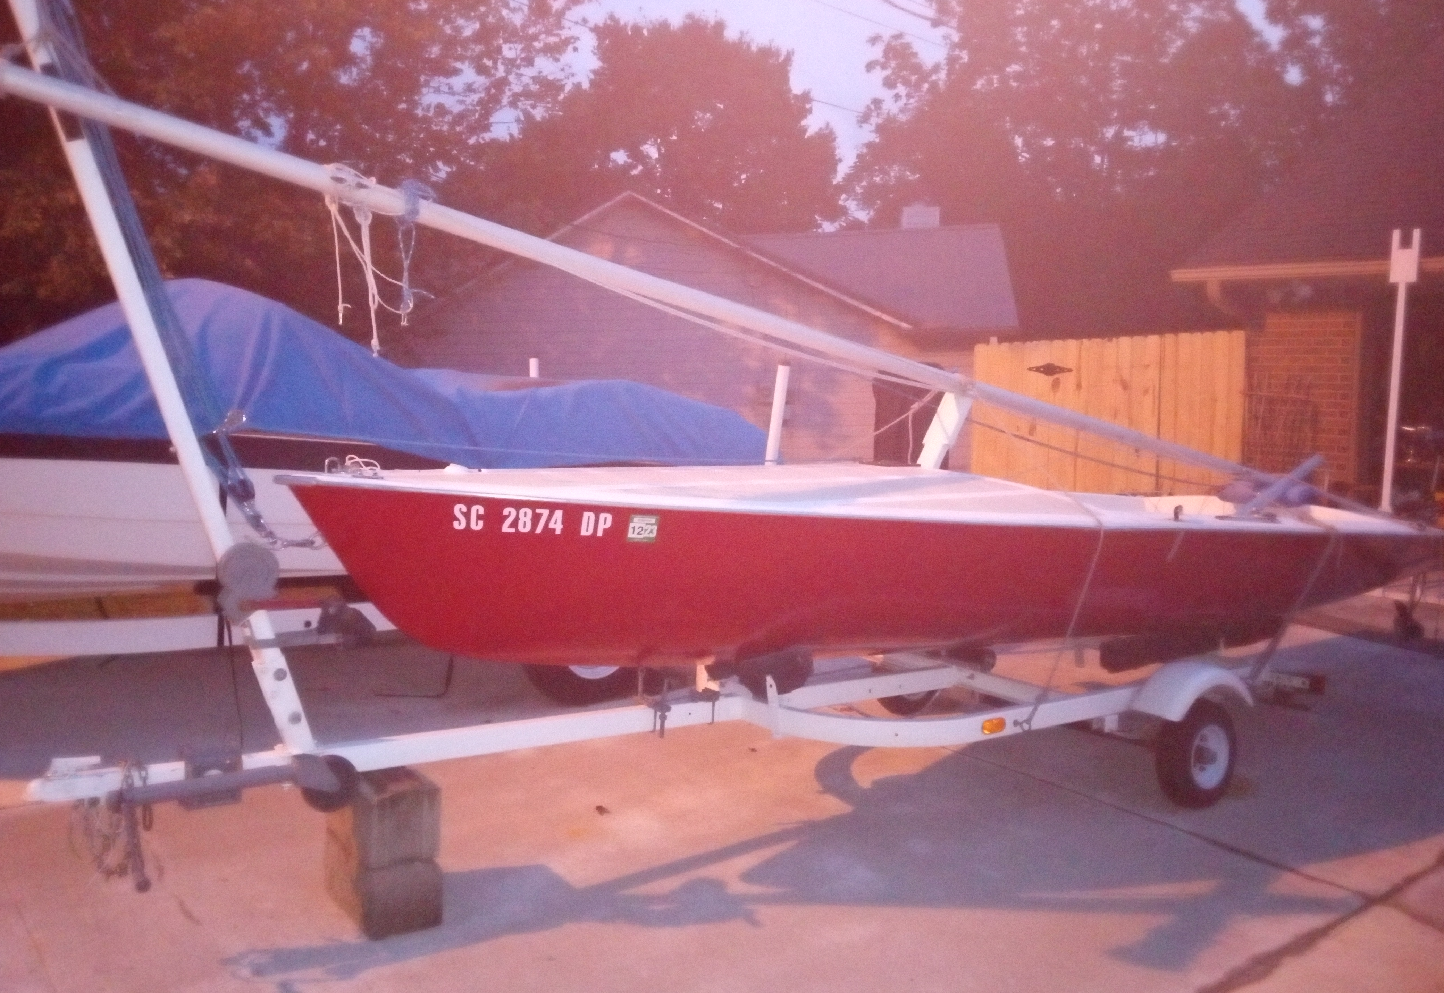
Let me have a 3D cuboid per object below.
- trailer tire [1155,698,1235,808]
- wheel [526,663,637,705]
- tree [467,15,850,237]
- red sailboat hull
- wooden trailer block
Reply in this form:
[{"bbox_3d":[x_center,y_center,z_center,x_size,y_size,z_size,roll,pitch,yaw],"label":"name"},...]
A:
[{"bbox_3d":[1.827,0.975,4.519,0.410,0.410,0.120,-3,6,-33],"label":"trailer tire"},{"bbox_3d":[-0.676,0.728,5.813,0.620,0.620,0.190,-3,6,-30],"label":"wheel"},{"bbox_3d":[-1.835,-7.628,32.434,10.200,12.300,9.800,0,5,0],"label":"tree"},{"bbox_3d":[0.950,0.273,4.809,5.300,0.770,1.800,0,4,-32],"label":"red sailboat hull"},{"bbox_3d":[-1.010,1.050,3.523,0.196,0.400,0.400,-3,6,-34],"label":"wooden trailer block"}]

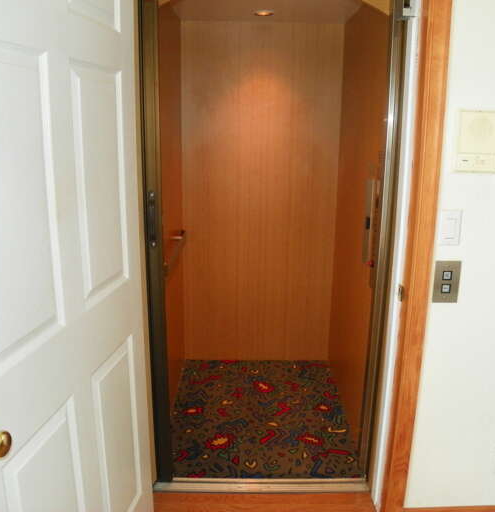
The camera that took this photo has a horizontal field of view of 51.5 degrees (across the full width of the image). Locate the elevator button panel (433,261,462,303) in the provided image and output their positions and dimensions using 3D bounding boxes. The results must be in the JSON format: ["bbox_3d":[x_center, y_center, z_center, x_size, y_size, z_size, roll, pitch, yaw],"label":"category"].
[{"bbox_3d":[0.665,0.088,1.708,0.084,0.144,0.006,0,14,-1],"label":"elevator button panel"}]

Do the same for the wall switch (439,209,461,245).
[{"bbox_3d":[0.659,-0.090,1.661,0.070,0.115,0.008,0,14,-1],"label":"wall switch"}]

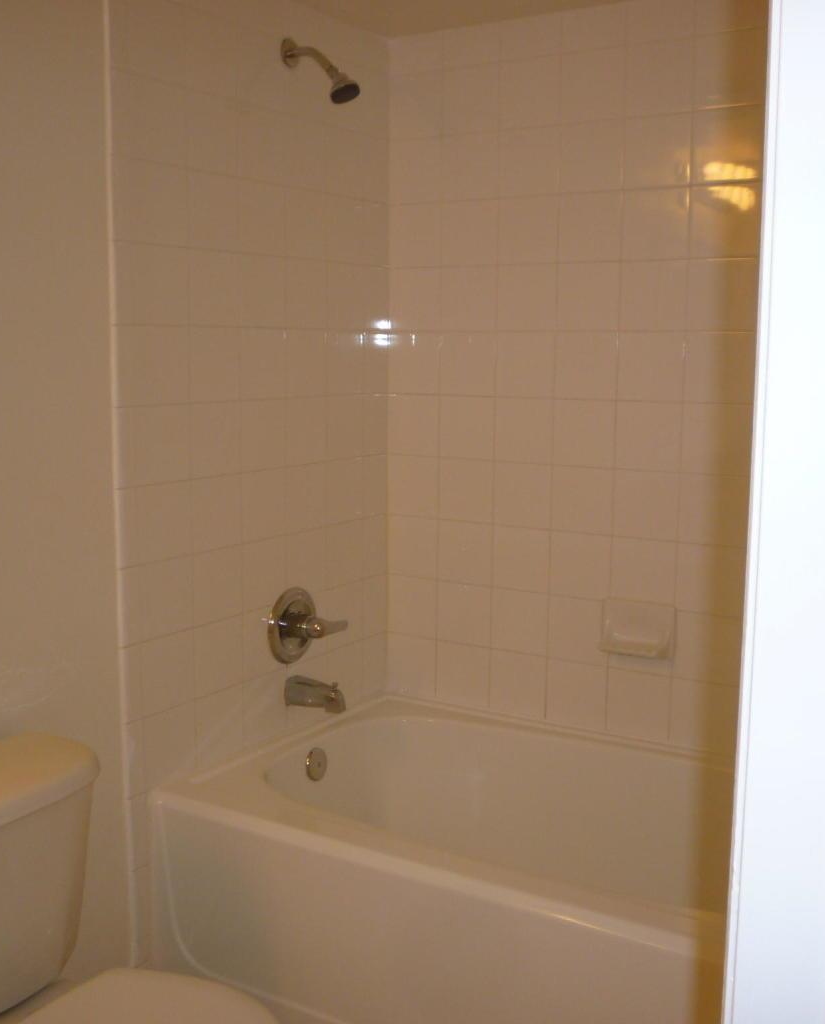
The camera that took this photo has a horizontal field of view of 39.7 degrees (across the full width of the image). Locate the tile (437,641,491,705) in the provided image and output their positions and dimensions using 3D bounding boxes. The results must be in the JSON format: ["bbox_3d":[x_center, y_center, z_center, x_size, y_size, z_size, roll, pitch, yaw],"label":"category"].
[{"bbox_3d":[0.130,0.398,2.858,0.149,0.142,0.010,6,10,32],"label":"tile"}]

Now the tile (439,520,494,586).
[{"bbox_3d":[0.133,0.099,2.812,0.151,0.151,0.010,6,10,32],"label":"tile"}]

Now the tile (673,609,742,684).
[{"bbox_3d":[0.650,0.300,2.519,0.151,0.151,0.010,5,9,32],"label":"tile"}]

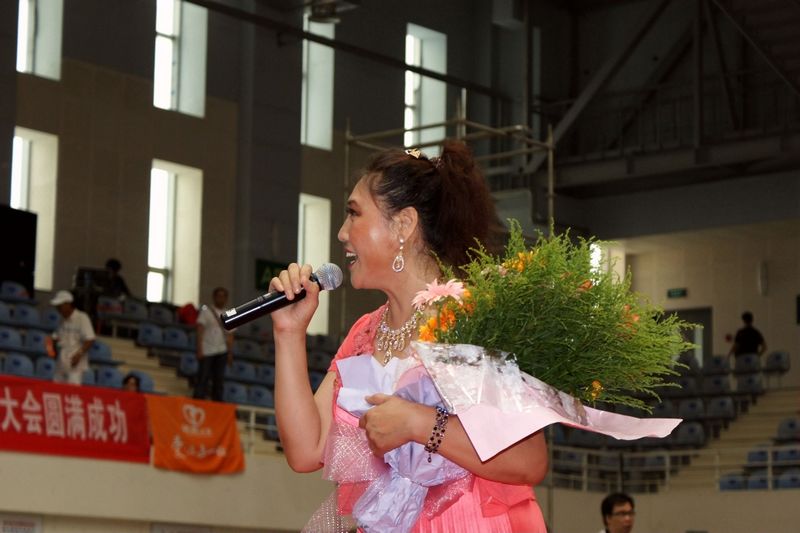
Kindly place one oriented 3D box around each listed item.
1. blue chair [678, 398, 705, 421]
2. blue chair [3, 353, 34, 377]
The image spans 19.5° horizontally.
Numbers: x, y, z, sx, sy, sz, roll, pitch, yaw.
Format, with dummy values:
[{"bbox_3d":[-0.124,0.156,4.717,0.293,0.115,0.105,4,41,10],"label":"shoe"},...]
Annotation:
[{"bbox_3d":[4.285,2.116,34.452,0.440,0.340,0.400,-5,-10,32],"label":"blue chair"},{"bbox_3d":[-4.236,1.139,26.208,0.400,0.340,0.440,-6,-11,38],"label":"blue chair"}]

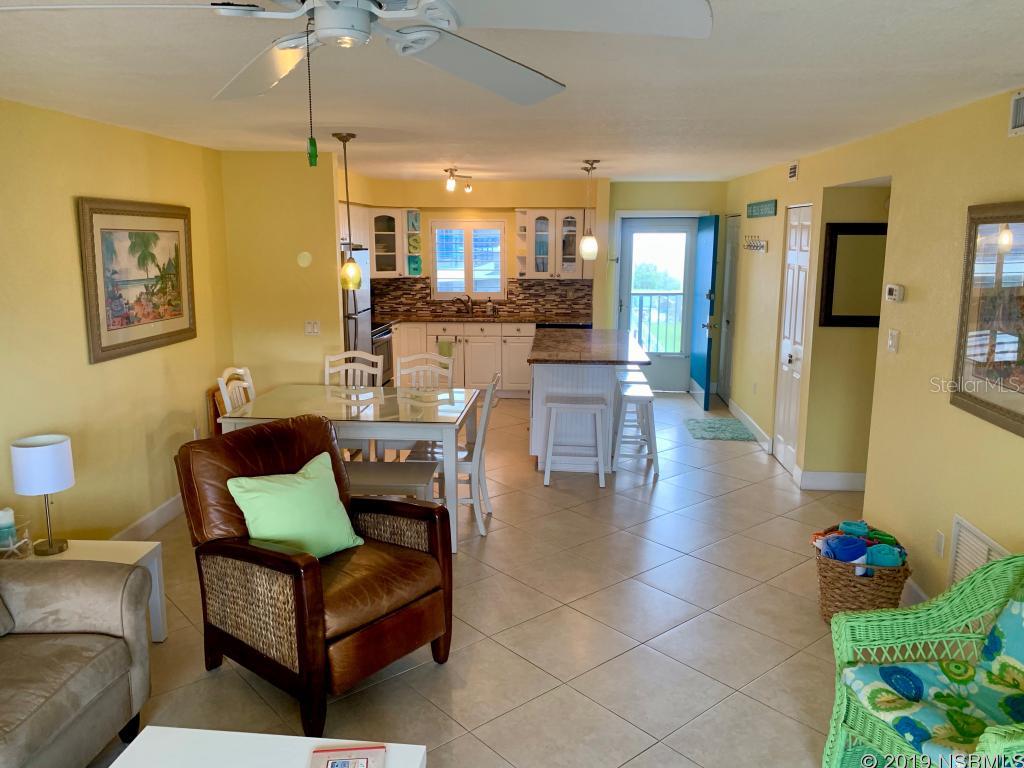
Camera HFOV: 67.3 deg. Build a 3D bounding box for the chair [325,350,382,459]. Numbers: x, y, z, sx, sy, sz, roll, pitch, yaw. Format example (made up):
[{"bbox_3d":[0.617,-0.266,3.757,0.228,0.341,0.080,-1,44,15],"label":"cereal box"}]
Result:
[{"bbox_3d":[-1.165,0.293,5.451,0.450,0.995,0.550,1,11,5],"label":"chair"}]

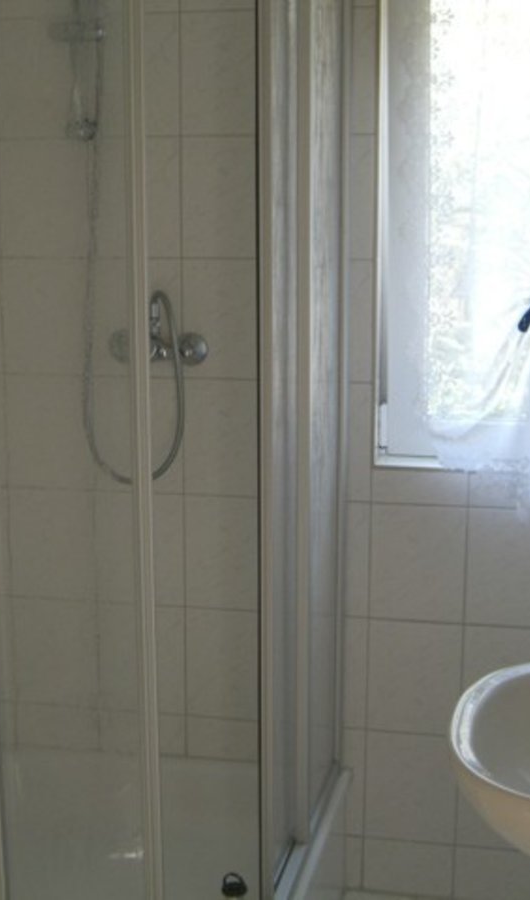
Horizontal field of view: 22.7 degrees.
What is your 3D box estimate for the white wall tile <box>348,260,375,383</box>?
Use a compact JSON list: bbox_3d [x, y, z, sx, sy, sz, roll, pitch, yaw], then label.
[{"bbox_3d":[0.123,-0.263,2.715,0.198,0.247,0.012,2,10,11],"label":"white wall tile"}]

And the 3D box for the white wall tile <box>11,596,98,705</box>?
[{"bbox_3d":[-0.466,0.453,2.963,0.200,0.250,0.010,2,10,11],"label":"white wall tile"}]

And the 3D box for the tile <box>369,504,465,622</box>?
[{"bbox_3d":[0.318,0.237,2.761,0.200,0.250,0.010,2,10,11],"label":"tile"}]

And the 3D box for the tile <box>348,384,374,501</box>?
[{"bbox_3d":[0.122,-0.015,2.756,0.200,0.250,0.010,2,10,11],"label":"tile"}]

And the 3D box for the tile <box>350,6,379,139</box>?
[{"bbox_3d":[0.124,-0.755,2.633,0.198,0.247,0.012,2,10,11],"label":"tile"}]

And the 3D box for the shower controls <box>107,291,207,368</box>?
[{"bbox_3d":[-0.226,-0.252,2.725,0.220,0.158,0.115,2,10,11],"label":"shower controls"}]

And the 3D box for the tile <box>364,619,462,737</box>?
[{"bbox_3d":[0.318,0.481,2.800,0.198,0.247,0.012,2,10,11],"label":"tile"}]

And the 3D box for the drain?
[{"bbox_3d":[-0.060,0.883,2.674,0.057,0.040,0.057,0,10,0],"label":"drain"}]

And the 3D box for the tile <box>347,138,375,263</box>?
[{"bbox_3d":[0.122,-0.506,2.667,0.200,0.250,0.010,2,10,11],"label":"tile"}]

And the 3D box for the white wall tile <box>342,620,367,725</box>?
[{"bbox_3d":[0.122,0.475,2.845,0.200,0.250,0.010,2,10,11],"label":"white wall tile"}]

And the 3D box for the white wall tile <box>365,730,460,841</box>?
[{"bbox_3d":[0.317,0.727,2.841,0.198,0.247,0.012,2,10,11],"label":"white wall tile"}]

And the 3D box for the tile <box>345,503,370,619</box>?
[{"bbox_3d":[0.122,0.230,2.800,0.200,0.250,0.010,2,10,11],"label":"tile"}]

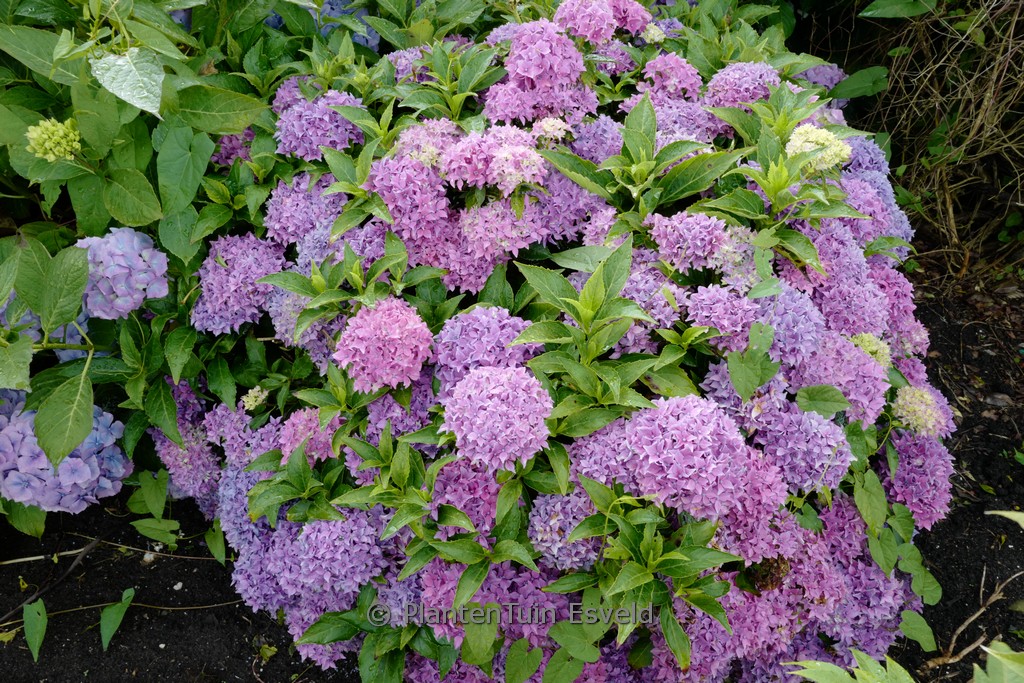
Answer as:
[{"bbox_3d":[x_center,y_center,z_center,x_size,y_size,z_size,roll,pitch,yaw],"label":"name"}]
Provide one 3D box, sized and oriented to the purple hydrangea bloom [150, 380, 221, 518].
[{"bbox_3d":[-0.593,0.197,1.450,0.140,0.200,0.150,0,36,0],"label":"purple hydrangea bloom"}]

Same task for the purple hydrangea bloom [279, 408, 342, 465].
[{"bbox_3d":[-0.321,0.153,1.270,0.120,0.105,0.120,0,37,0],"label":"purple hydrangea bloom"}]

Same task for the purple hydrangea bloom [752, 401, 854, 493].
[{"bbox_3d":[0.430,0.156,1.170,0.150,0.130,0.145,0,37,0],"label":"purple hydrangea bloom"}]

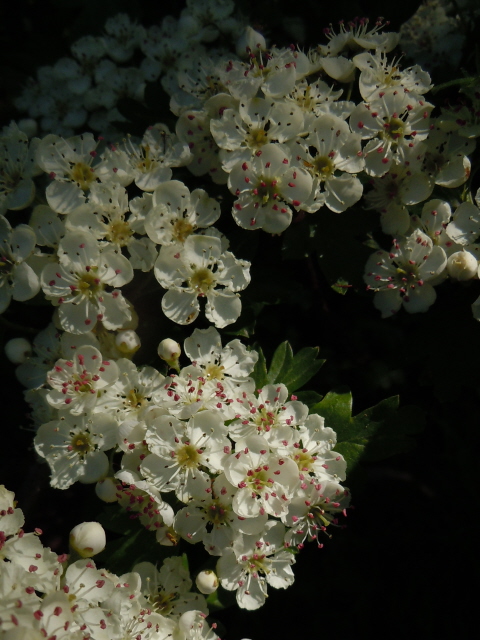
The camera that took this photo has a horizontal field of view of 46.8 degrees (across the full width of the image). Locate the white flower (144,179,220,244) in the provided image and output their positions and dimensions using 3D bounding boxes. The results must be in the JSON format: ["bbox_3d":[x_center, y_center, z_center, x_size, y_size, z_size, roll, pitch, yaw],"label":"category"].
[{"bbox_3d":[-0.013,-0.022,0.121,0.016,0.016,0.008,0,-15,0],"label":"white flower"}]

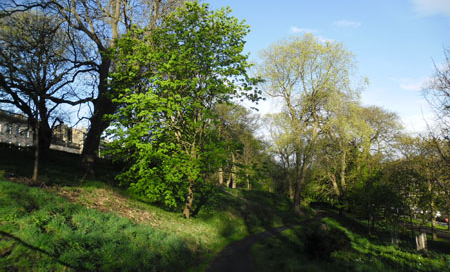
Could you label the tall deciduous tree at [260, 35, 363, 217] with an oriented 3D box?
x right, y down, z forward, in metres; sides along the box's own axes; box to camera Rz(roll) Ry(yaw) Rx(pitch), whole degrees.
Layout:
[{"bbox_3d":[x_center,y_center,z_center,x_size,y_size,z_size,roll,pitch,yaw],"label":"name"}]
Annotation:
[{"bbox_3d":[7.340,-1.090,30.500,8.800,15.700,8.300,0,-5,0],"label":"tall deciduous tree"}]

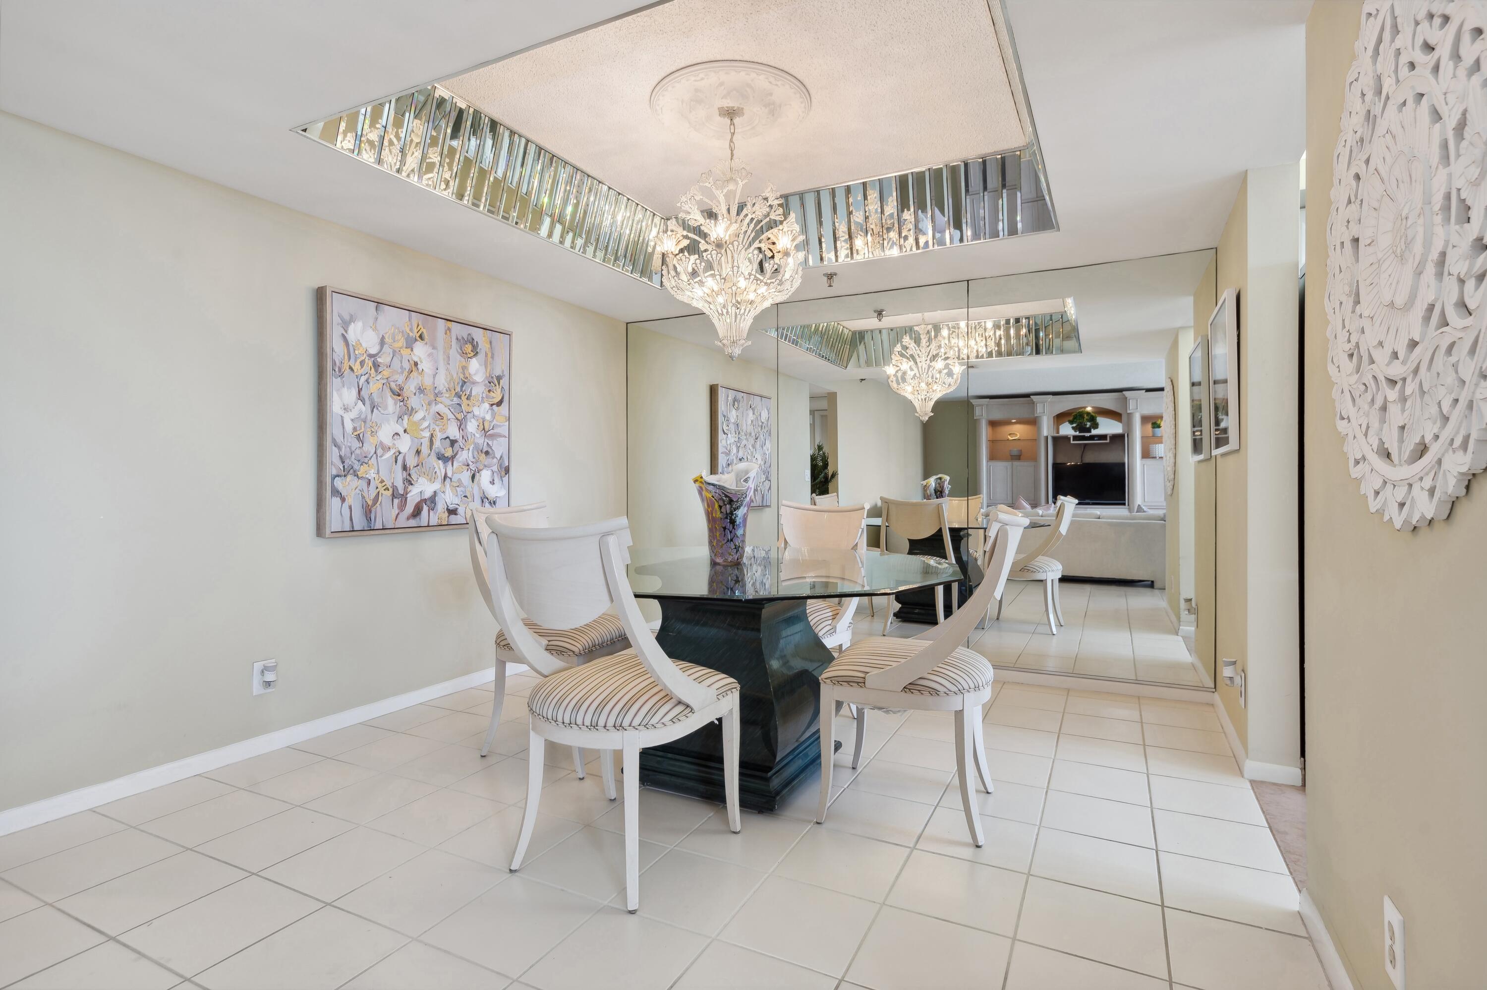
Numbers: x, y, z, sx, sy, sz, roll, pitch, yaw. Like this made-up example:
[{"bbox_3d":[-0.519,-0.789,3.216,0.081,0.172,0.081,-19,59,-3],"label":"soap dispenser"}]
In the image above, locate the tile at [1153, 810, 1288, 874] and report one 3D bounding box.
[{"bbox_3d":[1.397,1.023,2.204,0.311,0.010,0.304,1,1,27],"label":"tile"}]

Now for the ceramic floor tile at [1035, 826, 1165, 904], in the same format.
[{"bbox_3d":[0.966,1.011,2.039,0.303,0.010,0.303,1,1,27],"label":"ceramic floor tile"}]

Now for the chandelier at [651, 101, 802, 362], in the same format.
[{"bbox_3d":[-0.036,-1.012,2.873,0.587,0.966,0.587,0,1,0],"label":"chandelier"}]

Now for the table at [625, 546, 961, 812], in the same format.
[{"bbox_3d":[0.038,0.633,2.795,1.540,0.739,1.540,1,1,27],"label":"table"}]

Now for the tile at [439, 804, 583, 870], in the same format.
[{"bbox_3d":[-0.682,1.007,2.179,0.303,0.010,0.303,1,1,27],"label":"tile"}]

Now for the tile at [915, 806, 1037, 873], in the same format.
[{"bbox_3d":[0.699,1.021,2.206,0.307,0.010,0.309,1,1,27],"label":"tile"}]

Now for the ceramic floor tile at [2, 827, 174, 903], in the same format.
[{"bbox_3d":[-1.797,1.024,2.062,0.305,0.010,0.305,1,2,27],"label":"ceramic floor tile"}]

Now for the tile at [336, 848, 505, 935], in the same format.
[{"bbox_3d":[-0.810,1.004,1.885,0.297,0.010,0.302,0,1,27],"label":"tile"}]

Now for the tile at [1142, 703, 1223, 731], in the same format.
[{"bbox_3d":[1.924,0.990,3.266,0.297,0.010,0.302,0,1,27],"label":"tile"}]

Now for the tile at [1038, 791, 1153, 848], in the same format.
[{"bbox_3d":[1.116,1.020,2.342,0.307,0.010,0.305,1,1,27],"label":"tile"}]

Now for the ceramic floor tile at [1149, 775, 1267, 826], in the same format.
[{"bbox_3d":[1.515,1.002,2.451,0.303,0.010,0.303,1,1,27],"label":"ceramic floor tile"}]

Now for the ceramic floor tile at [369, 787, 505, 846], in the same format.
[{"bbox_3d":[-0.961,1.017,2.347,0.305,0.010,0.305,1,2,27],"label":"ceramic floor tile"}]

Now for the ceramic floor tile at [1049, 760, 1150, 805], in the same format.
[{"bbox_3d":[1.250,1.010,2.610,0.305,0.010,0.305,1,2,27],"label":"ceramic floor tile"}]

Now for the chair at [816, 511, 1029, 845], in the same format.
[{"bbox_3d":[0.588,0.534,2.390,0.620,0.952,0.500,1,1,22],"label":"chair"}]

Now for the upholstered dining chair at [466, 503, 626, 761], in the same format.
[{"bbox_3d":[-0.724,0.514,2.937,0.607,0.967,0.502,1,1,24],"label":"upholstered dining chair"}]

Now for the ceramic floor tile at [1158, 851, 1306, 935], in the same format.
[{"bbox_3d":[1.252,1.028,1.926,0.303,0.010,0.315,1,1,27],"label":"ceramic floor tile"}]

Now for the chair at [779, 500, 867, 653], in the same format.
[{"bbox_3d":[0.236,0.516,3.185,0.500,0.952,0.620,1,2,31],"label":"chair"}]

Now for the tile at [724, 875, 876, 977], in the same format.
[{"bbox_3d":[0.141,1.017,1.766,0.303,0.010,0.303,1,1,27],"label":"tile"}]

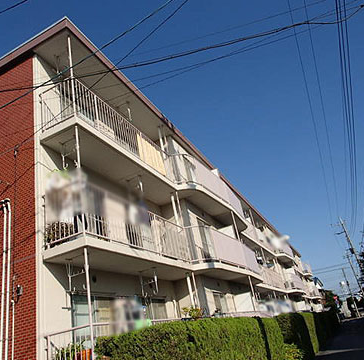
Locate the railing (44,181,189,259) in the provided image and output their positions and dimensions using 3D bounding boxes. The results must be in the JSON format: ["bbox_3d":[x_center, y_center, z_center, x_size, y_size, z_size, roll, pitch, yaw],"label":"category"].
[{"bbox_3d":[-1.277,1.402,8.774,1.010,1.080,4.870,-21,-26,18],"label":"railing"}]

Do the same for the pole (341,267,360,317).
[{"bbox_3d":[26.908,17.910,55.283,0.400,7.480,0.400,-21,-26,18],"label":"pole"}]

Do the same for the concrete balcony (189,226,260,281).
[{"bbox_3d":[1.919,3.143,13.623,0.900,1.400,7.410,-21,-26,18],"label":"concrete balcony"}]

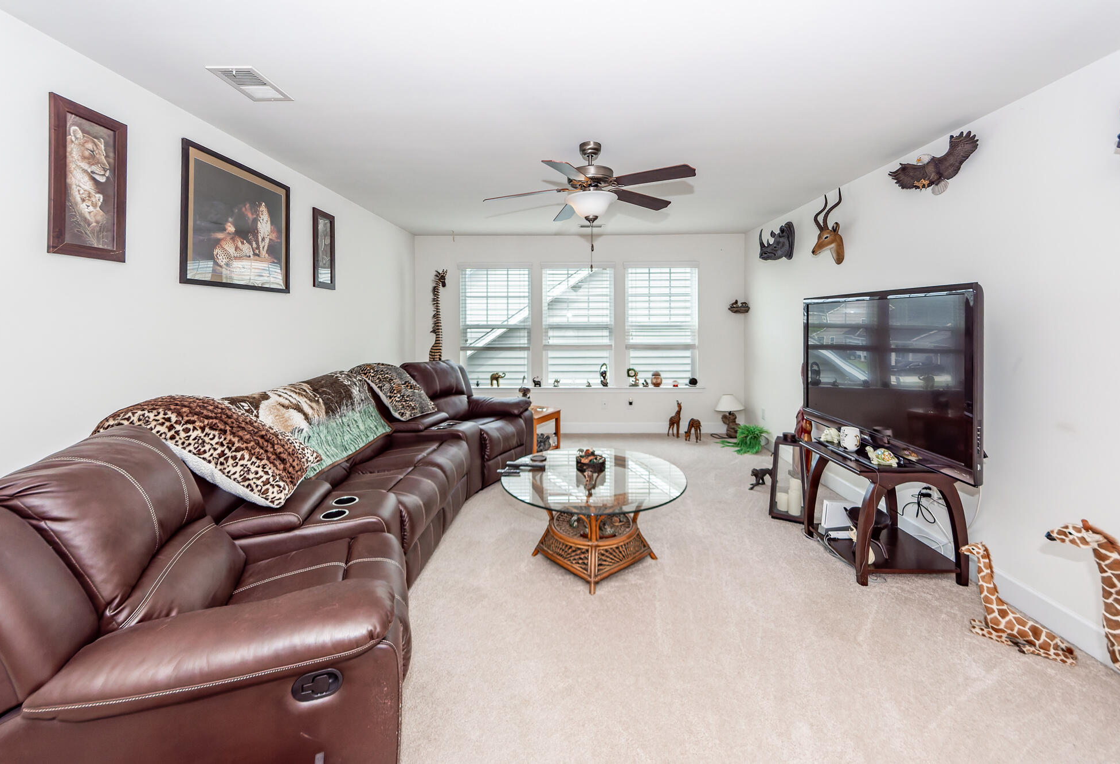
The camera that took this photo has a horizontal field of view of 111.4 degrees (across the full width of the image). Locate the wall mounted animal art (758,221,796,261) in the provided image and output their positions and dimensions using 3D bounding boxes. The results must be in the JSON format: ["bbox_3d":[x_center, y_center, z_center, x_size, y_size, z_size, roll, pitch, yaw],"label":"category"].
[{"bbox_3d":[2.250,-1.475,4.020,0.310,0.410,0.280,0,5,0],"label":"wall mounted animal art"}]

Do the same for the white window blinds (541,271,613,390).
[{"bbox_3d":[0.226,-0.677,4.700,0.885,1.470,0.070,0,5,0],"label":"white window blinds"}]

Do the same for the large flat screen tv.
[{"bbox_3d":[2.040,-0.070,2.520,0.100,0.960,1.380,0,5,0],"label":"large flat screen tv"}]

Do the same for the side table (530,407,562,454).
[{"bbox_3d":[-0.320,0.525,3.980,0.500,0.450,0.430,3,6,35],"label":"side table"}]

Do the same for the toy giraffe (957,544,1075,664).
[{"bbox_3d":[1.962,0.925,1.660,0.320,0.375,0.150,4,6,40],"label":"toy giraffe"}]

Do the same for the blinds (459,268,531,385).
[{"bbox_3d":[-0.845,-0.720,4.930,0.920,1.520,0.090,0,5,0],"label":"blinds"}]

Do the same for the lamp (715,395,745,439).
[{"bbox_3d":[1.998,0.411,4.500,0.350,0.510,0.350,-2,5,-17],"label":"lamp"}]

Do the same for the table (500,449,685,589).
[{"bbox_3d":[0.210,0.835,2.380,1.090,0.510,1.070,0,5,0],"label":"table"}]

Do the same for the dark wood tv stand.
[{"bbox_3d":[1.970,0.780,2.420,0.620,0.620,0.680,0,5,0],"label":"dark wood tv stand"}]

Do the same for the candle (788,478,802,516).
[{"bbox_3d":[1.765,0.860,2.870,0.100,0.280,0.100,0,5,0],"label":"candle"}]

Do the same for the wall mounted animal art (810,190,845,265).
[{"bbox_3d":[2.220,-1.290,3.180,0.280,0.620,0.230,0,5,0],"label":"wall mounted animal art"}]

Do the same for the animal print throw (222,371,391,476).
[{"bbox_3d":[-1.450,0.217,2.320,0.480,0.500,1.150,0,5,0],"label":"animal print throw"}]

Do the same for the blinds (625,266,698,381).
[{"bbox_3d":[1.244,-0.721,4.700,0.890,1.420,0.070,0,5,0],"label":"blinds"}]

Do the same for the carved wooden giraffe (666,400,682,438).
[{"bbox_3d":[1.359,0.441,4.530,0.085,0.450,0.200,-3,6,-35],"label":"carved wooden giraffe"}]

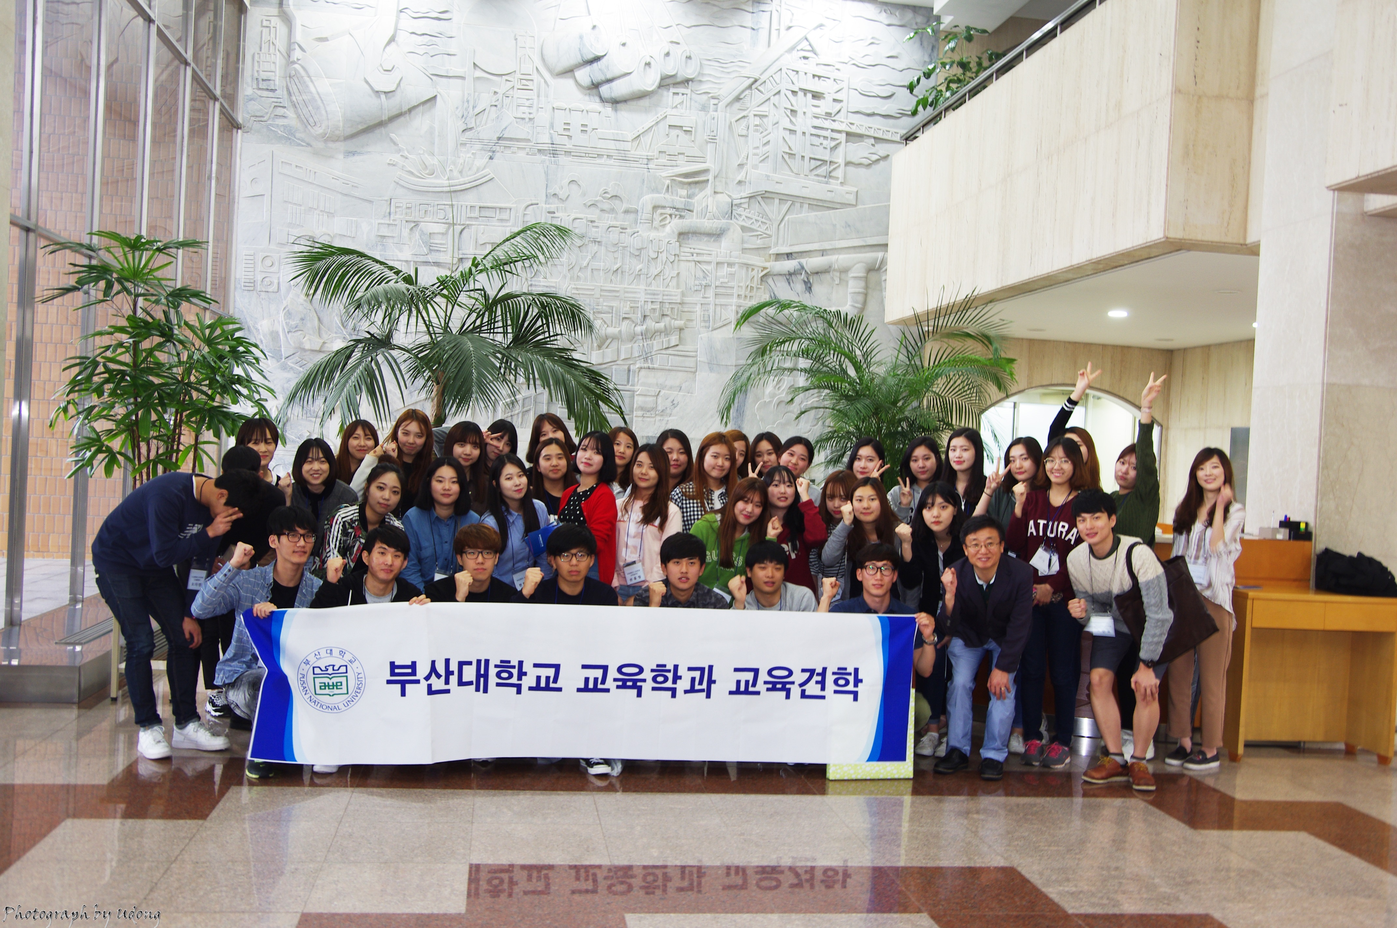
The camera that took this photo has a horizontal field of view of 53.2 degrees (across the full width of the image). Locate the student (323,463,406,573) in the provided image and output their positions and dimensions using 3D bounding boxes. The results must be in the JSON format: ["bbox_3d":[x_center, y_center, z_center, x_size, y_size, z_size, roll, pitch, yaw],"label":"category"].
[{"bbox_3d":[-1.623,0.664,6.857,0.450,1.355,0.420,2,1,-23],"label":"student"}]

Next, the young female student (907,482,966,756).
[{"bbox_3d":[1.251,0.785,7.101,0.430,1.370,0.480,3,1,3],"label":"young female student"}]

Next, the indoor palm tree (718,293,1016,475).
[{"bbox_3d":[1.078,0.168,9.210,1.900,2.491,1.800,3,1,-6],"label":"indoor palm tree"}]

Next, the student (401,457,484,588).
[{"bbox_3d":[-1.272,0.661,6.856,0.460,1.370,0.480,3,1,-9],"label":"student"}]

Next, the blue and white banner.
[{"bbox_3d":[-0.481,1.004,6.247,3.000,0.720,0.120,3,1,-11],"label":"blue and white banner"}]

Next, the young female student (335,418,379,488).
[{"bbox_3d":[-1.832,0.530,7.458,0.430,1.534,0.300,3,1,-15],"label":"young female student"}]

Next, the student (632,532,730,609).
[{"bbox_3d":[-0.096,0.855,6.455,0.580,1.082,0.720,3,1,-2],"label":"student"}]

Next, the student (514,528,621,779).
[{"bbox_3d":[-0.598,0.820,6.420,0.580,1.104,0.720,3,1,-6],"label":"student"}]

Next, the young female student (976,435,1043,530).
[{"bbox_3d":[1.651,0.676,7.340,0.450,1.633,0.320,3,1,14],"label":"young female student"}]

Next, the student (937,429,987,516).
[{"bbox_3d":[1.411,0.639,7.560,0.430,1.675,0.300,3,1,9],"label":"student"}]

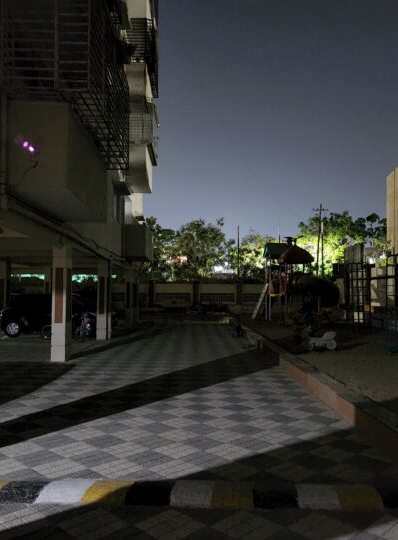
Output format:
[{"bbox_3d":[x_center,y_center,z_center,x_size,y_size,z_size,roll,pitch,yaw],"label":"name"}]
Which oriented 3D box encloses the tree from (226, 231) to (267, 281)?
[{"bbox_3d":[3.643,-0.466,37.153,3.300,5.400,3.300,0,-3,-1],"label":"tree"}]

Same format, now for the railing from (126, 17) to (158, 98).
[{"bbox_3d":[-2.203,-8.518,19.264,0.950,1.750,2.700,0,-3,-1],"label":"railing"}]

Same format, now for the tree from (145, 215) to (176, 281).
[{"bbox_3d":[-2.922,-0.293,34.806,3.300,7.250,3.300,1,-3,-1],"label":"tree"}]

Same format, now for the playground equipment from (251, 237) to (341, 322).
[{"bbox_3d":[4.763,0.696,24.688,4.300,4.000,3.000,0,-3,-1],"label":"playground equipment"}]

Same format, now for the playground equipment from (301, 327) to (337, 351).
[{"bbox_3d":[2.869,1.636,11.560,0.870,0.580,0.360,1,-3,-7],"label":"playground equipment"}]

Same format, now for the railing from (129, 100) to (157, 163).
[{"bbox_3d":[-2.203,-5.392,19.091,0.950,1.600,2.700,0,-3,-1],"label":"railing"}]

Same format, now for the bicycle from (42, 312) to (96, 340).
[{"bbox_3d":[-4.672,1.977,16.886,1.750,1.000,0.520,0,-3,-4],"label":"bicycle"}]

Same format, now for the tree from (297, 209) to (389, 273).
[{"bbox_3d":[10.838,-0.487,35.787,6.600,7.990,6.600,1,-3,-1],"label":"tree"}]

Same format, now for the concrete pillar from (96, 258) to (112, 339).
[{"bbox_3d":[-3.383,1.042,17.011,0.350,2.860,0.580,0,-3,-1],"label":"concrete pillar"}]

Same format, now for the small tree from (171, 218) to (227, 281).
[{"bbox_3d":[0.005,-0.207,34.809,4.200,7.130,4.200,1,-3,-1],"label":"small tree"}]

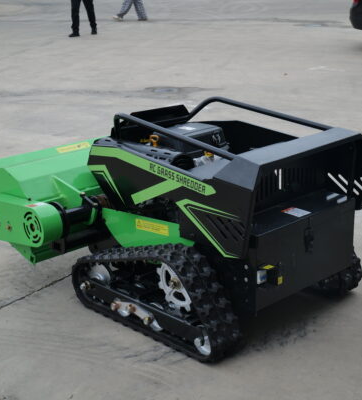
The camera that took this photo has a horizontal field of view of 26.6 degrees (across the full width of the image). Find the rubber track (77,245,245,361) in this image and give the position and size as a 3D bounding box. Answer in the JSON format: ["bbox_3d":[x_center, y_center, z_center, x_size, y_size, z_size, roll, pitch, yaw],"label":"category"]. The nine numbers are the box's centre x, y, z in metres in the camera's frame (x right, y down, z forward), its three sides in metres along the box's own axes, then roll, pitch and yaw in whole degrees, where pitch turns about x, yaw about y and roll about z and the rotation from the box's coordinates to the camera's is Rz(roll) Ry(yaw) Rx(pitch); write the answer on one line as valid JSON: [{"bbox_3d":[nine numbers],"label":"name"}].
[{"bbox_3d":[-0.123,0.347,3.127,0.845,0.359,0.158,16,24,42],"label":"rubber track"}]

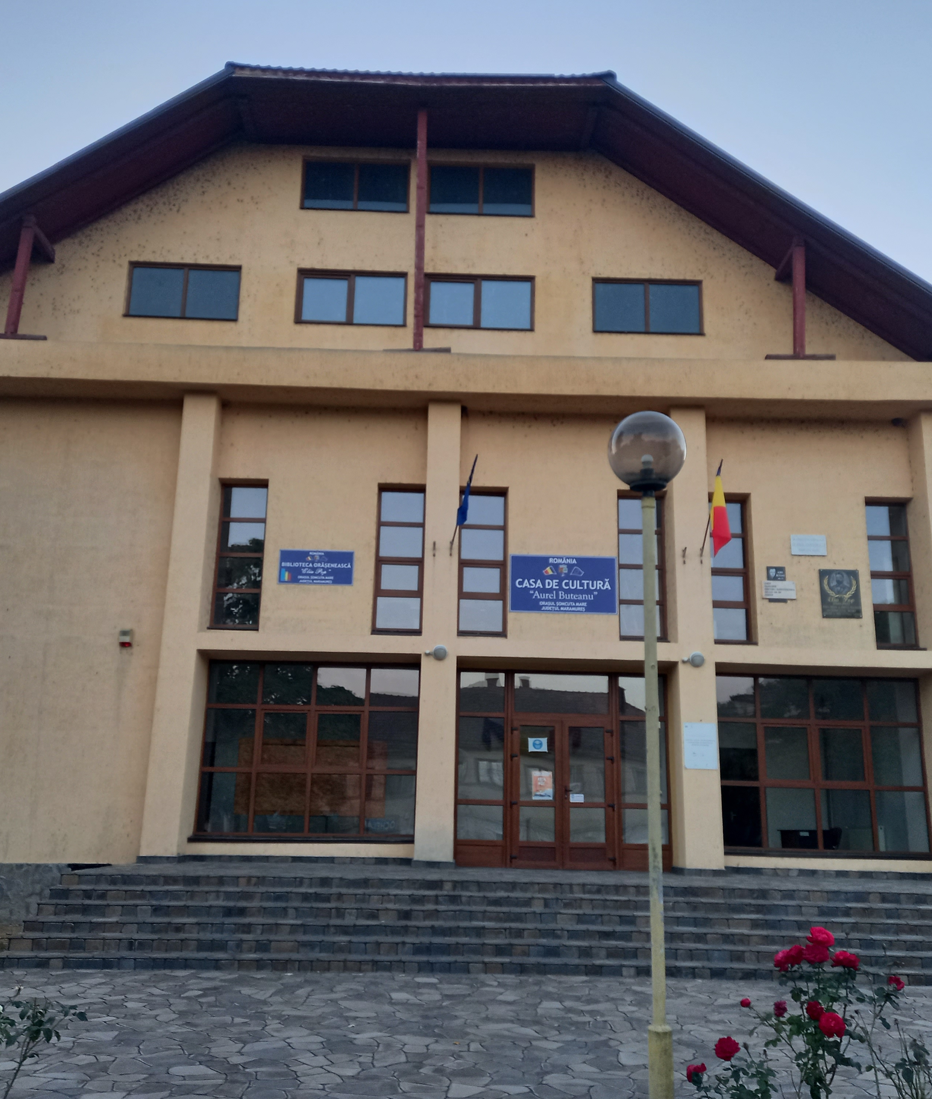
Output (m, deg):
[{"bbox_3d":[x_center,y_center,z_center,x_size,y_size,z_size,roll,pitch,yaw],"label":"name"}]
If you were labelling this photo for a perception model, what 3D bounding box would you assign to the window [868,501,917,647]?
[{"bbox_3d":[6.868,0.390,17.222,0.798,2.378,0.120,1,-14,-1],"label":"window"}]

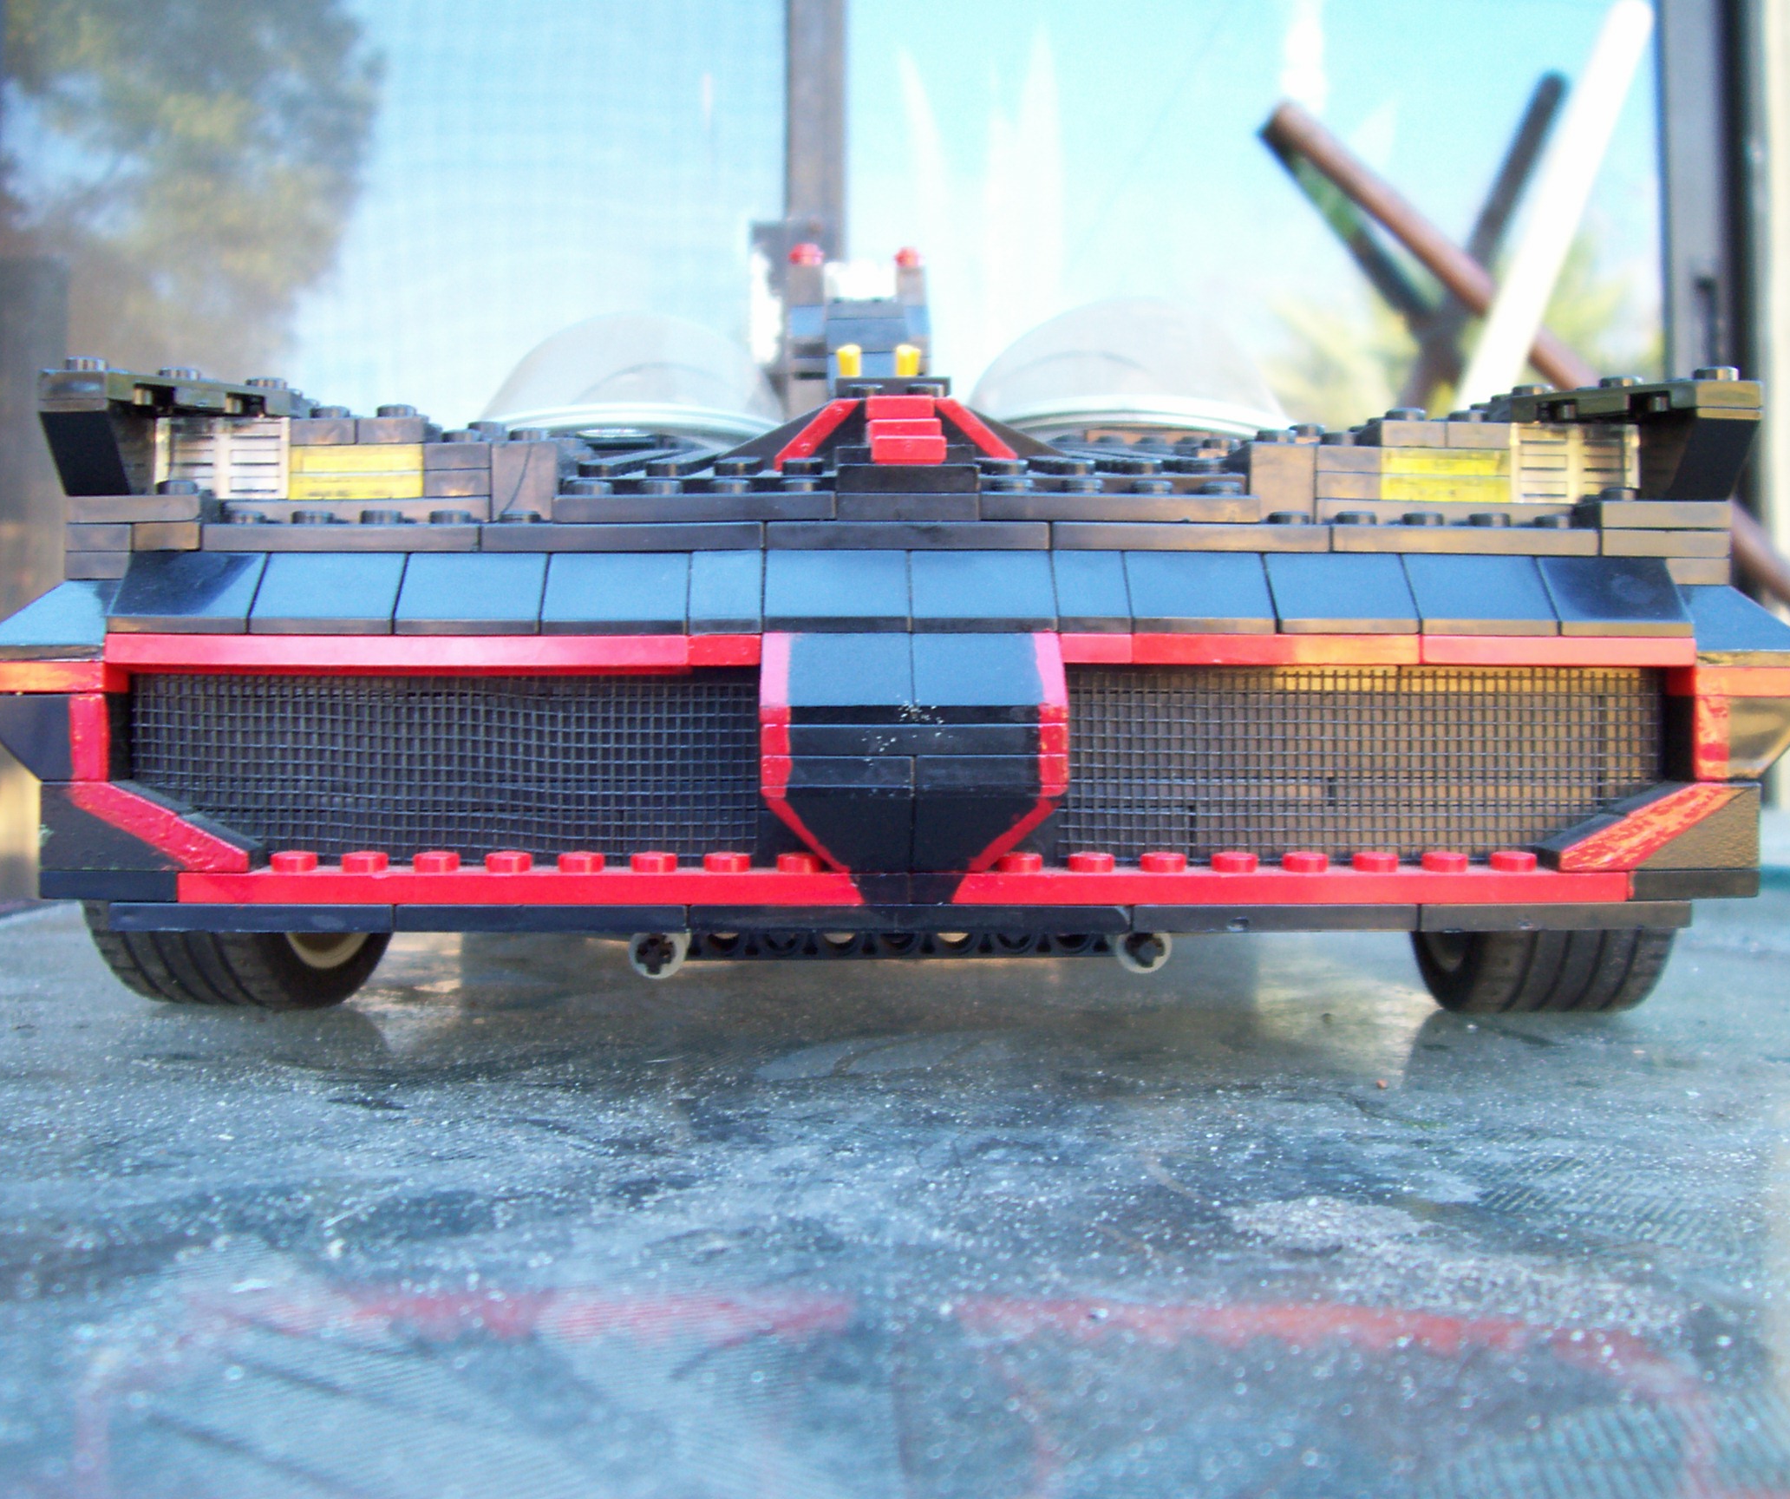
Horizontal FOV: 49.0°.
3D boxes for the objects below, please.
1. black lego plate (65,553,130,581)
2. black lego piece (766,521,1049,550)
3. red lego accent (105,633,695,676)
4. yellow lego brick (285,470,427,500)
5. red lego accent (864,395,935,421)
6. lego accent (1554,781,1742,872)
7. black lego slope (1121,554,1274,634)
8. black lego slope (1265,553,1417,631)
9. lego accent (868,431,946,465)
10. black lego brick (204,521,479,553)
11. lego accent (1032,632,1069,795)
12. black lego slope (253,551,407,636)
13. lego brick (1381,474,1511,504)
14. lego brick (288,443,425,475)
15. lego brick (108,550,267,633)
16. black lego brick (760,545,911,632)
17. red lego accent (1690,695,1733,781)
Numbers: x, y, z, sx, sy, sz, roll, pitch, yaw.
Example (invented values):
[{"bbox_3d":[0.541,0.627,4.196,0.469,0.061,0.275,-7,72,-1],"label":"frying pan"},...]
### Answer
[{"bbox_3d":[-0.089,-0.021,0.223,0.008,0.003,0.009,0,2,-2],"label":"black lego plate"},{"bbox_3d":[0.001,-0.024,0.228,0.032,0.003,0.011,0,1,-1],"label":"black lego piece"},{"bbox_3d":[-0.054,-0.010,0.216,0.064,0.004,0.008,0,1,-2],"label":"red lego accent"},{"bbox_3d":[-0.062,-0.031,0.231,0.016,0.003,0.008,0,2,-2],"label":"yellow lego brick"},{"bbox_3d":[0.001,-0.042,0.243,0.008,0.003,0.008,0,1,-2],"label":"red lego accent"},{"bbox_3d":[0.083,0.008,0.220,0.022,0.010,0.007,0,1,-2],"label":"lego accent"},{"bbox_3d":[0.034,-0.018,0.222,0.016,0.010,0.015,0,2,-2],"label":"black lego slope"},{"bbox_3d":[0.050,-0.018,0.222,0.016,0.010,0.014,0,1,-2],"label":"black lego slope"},{"bbox_3d":[0.002,-0.034,0.228,0.009,0.004,0.007,0,2,-2],"label":"lego accent"},{"bbox_3d":[-0.062,-0.024,0.226,0.032,0.003,0.011,0,1,-1],"label":"black lego brick"},{"bbox_3d":[0.017,-0.004,0.210,0.003,0.017,0.008,0,1,-2],"label":"lego accent"},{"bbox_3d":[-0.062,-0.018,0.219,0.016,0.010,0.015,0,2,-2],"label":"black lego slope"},{"bbox_3d":[0.065,-0.031,0.235,0.016,0.003,0.008,0,1,-2],"label":"lego brick"},{"bbox_3d":[-0.062,-0.034,0.231,0.016,0.003,0.008,0,1,-2],"label":"lego brick"},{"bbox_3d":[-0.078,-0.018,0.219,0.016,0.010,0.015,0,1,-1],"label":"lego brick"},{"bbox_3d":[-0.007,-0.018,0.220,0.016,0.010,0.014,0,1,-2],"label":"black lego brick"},{"bbox_3d":[0.090,-0.001,0.220,0.004,0.010,0.006,0,1,-1],"label":"red lego accent"}]

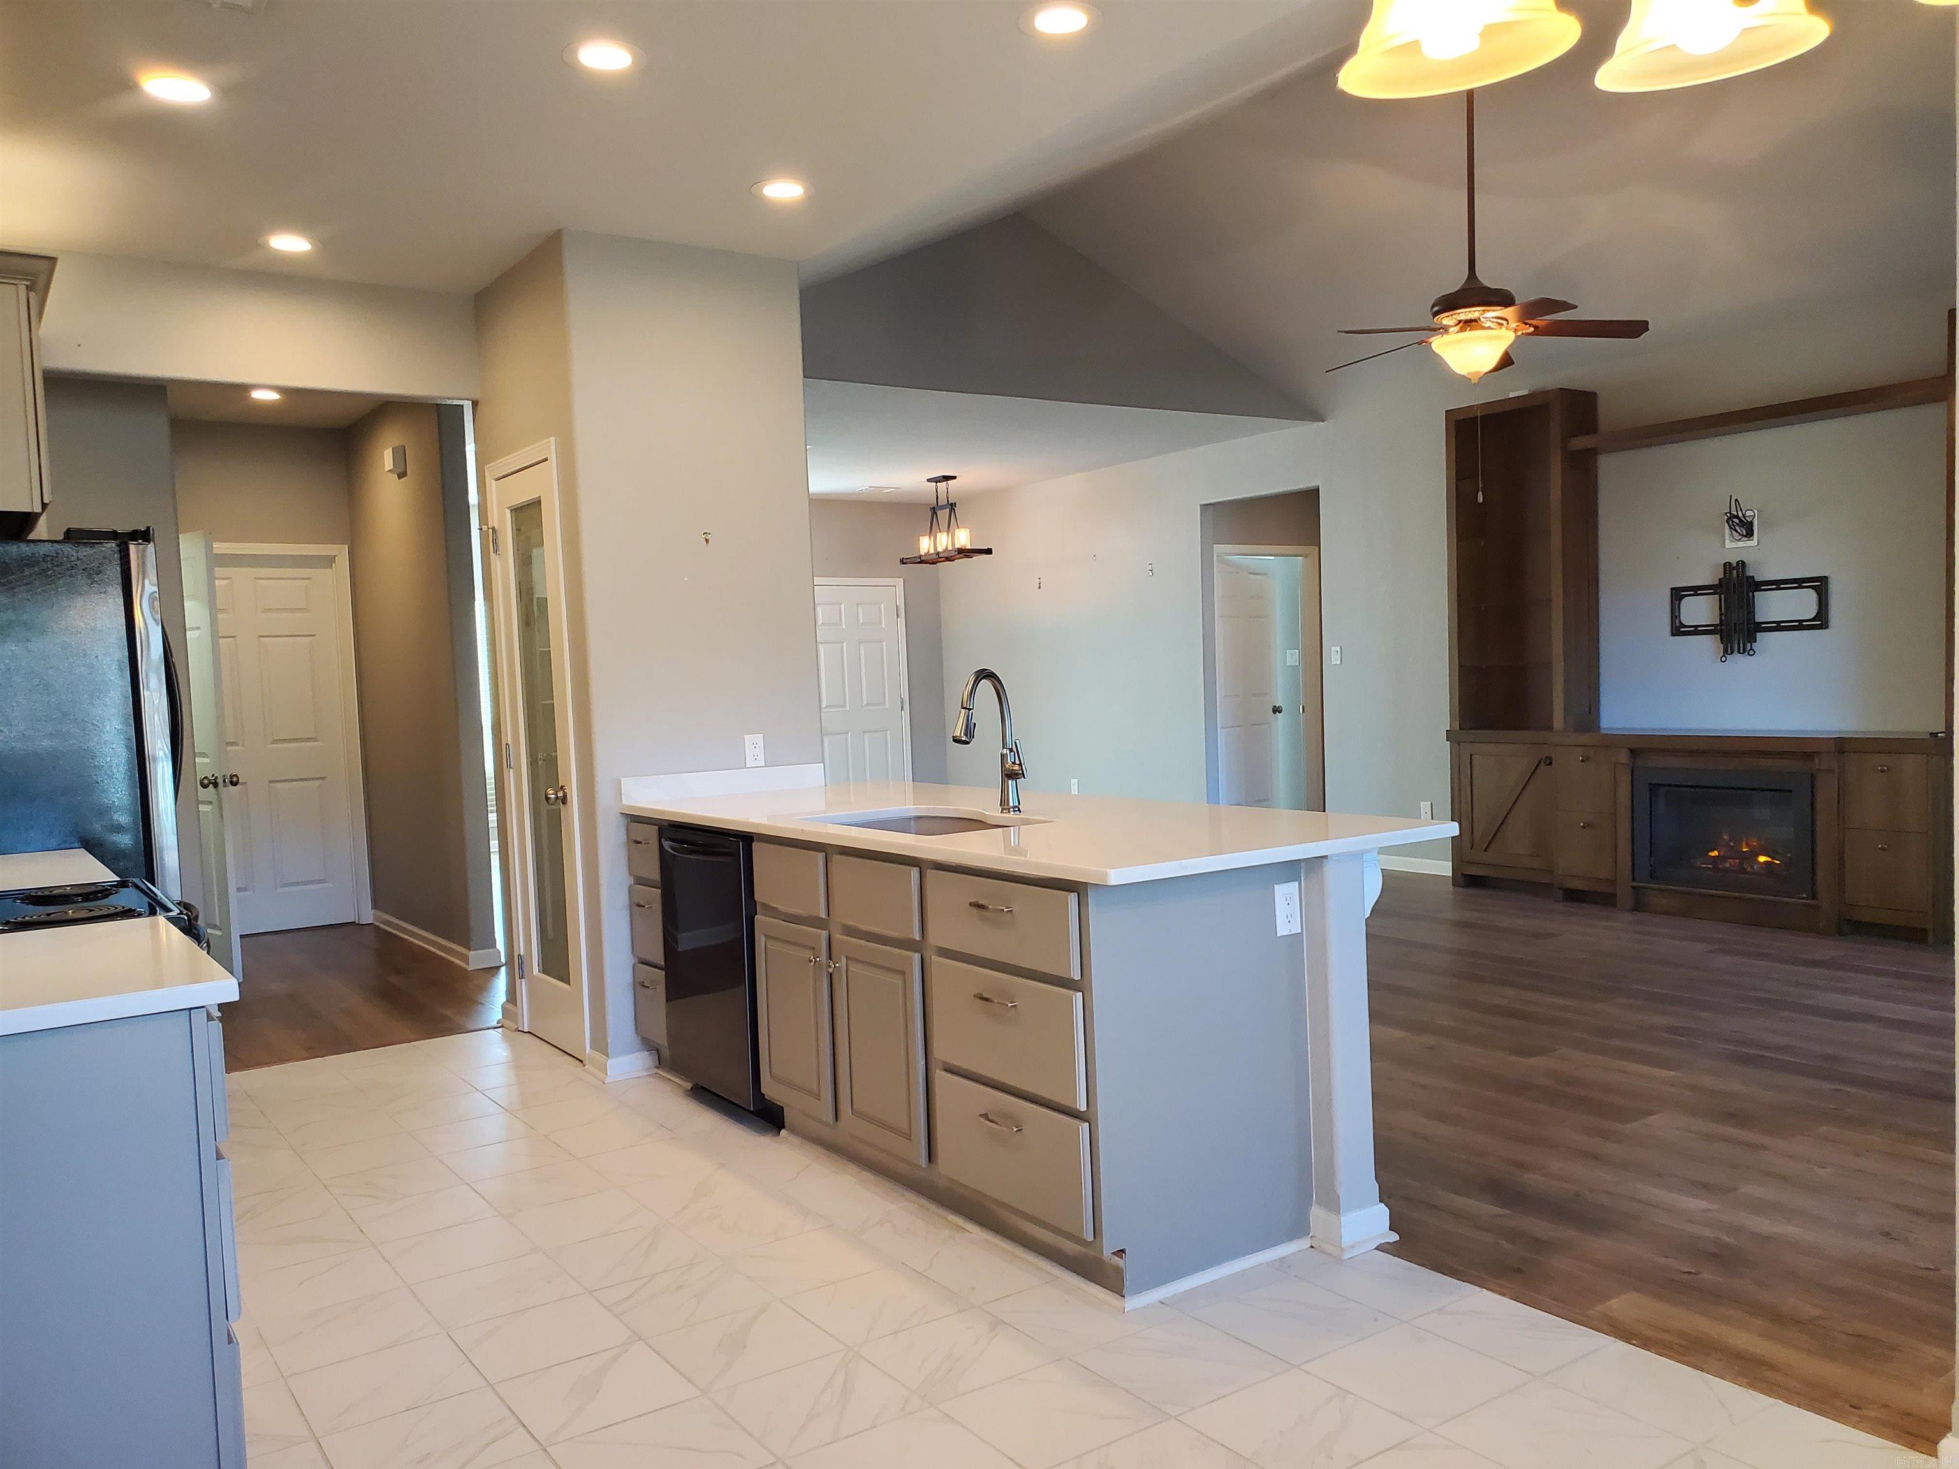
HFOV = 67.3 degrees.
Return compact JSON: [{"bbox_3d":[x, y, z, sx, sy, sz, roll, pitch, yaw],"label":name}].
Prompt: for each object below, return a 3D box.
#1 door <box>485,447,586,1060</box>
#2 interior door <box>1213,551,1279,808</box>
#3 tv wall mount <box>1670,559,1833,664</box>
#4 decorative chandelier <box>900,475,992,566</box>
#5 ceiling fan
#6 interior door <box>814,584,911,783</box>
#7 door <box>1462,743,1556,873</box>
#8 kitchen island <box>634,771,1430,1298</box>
[{"bbox_3d":[-1.594,0.086,5.330,0.060,2.090,0.700,-4,3,-34],"label":"door"},{"bbox_3d":[1.952,-0.266,10.800,0.790,2.030,0.045,-5,3,-44],"label":"interior door"},{"bbox_3d":[3.621,-0.593,6.936,0.100,0.462,0.757,-4,3,-34],"label":"tv wall mount"},{"bbox_3d":[-0.268,-1.594,11.077,0.310,0.650,0.830,-4,3,-34],"label":"decorative chandelier"},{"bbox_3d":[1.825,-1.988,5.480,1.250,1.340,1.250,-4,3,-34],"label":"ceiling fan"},{"bbox_3d":[-1.031,-0.216,12.283,0.950,2.060,0.060,-4,3,-34],"label":"interior door"},{"bbox_3d":[2.813,0.377,7.844,0.035,0.665,0.580,-4,3,-34],"label":"door"},{"bbox_3d":[-0.042,0.664,4.115,0.980,0.910,2.530,-4,3,-34],"label":"kitchen island"}]

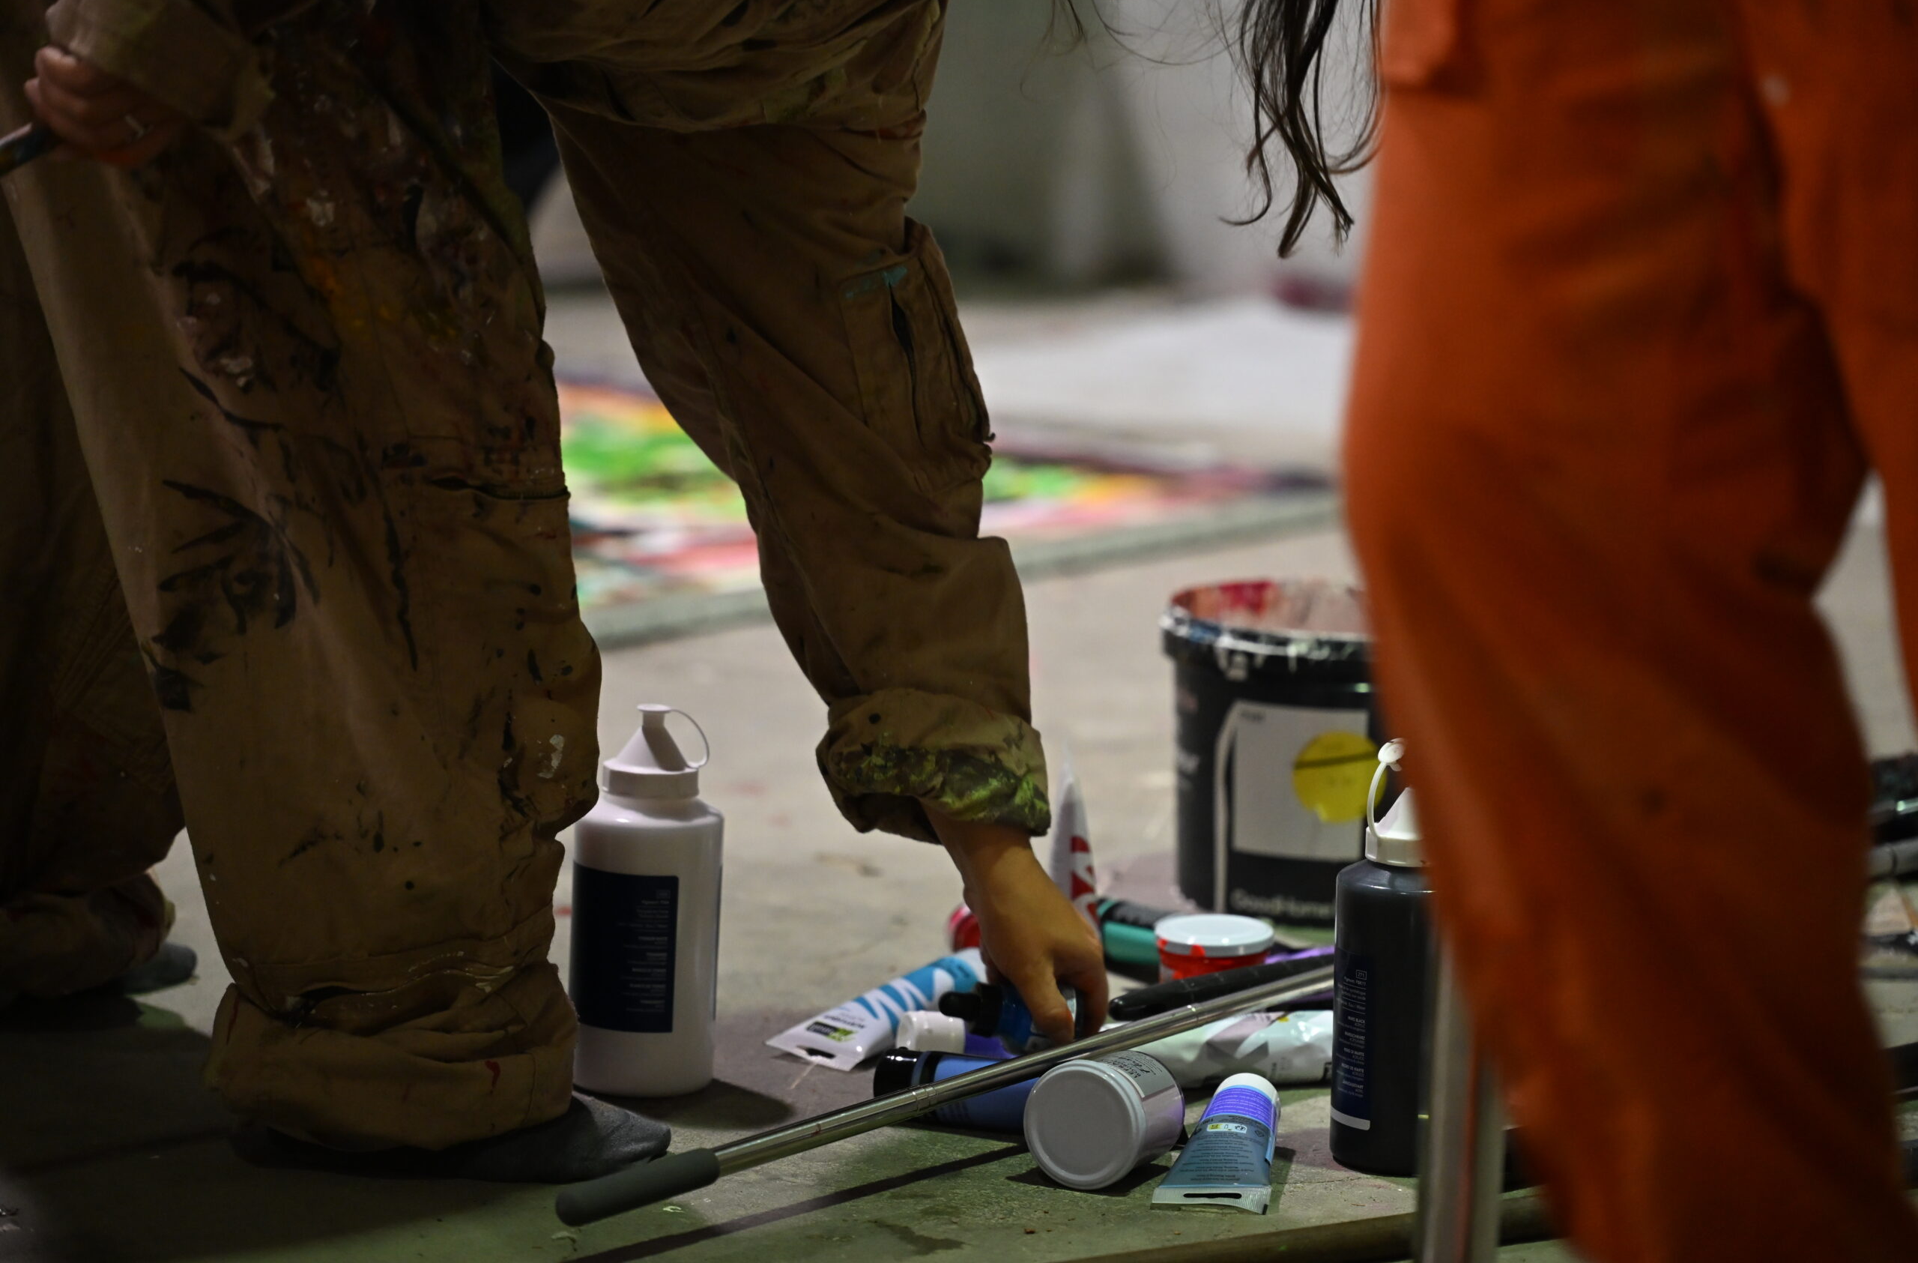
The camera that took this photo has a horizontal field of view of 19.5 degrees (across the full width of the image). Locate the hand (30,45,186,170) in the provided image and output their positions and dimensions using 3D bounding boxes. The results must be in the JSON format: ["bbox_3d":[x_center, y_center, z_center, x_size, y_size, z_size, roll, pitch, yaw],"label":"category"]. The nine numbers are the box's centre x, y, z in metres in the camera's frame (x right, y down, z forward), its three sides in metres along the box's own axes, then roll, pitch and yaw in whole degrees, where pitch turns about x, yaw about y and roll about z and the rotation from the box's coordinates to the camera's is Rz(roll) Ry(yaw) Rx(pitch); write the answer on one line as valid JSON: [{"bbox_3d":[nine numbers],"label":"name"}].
[{"bbox_3d":[-0.455,-0.283,3.000,0.085,0.090,0.100,-1,10,-16],"label":"hand"}]

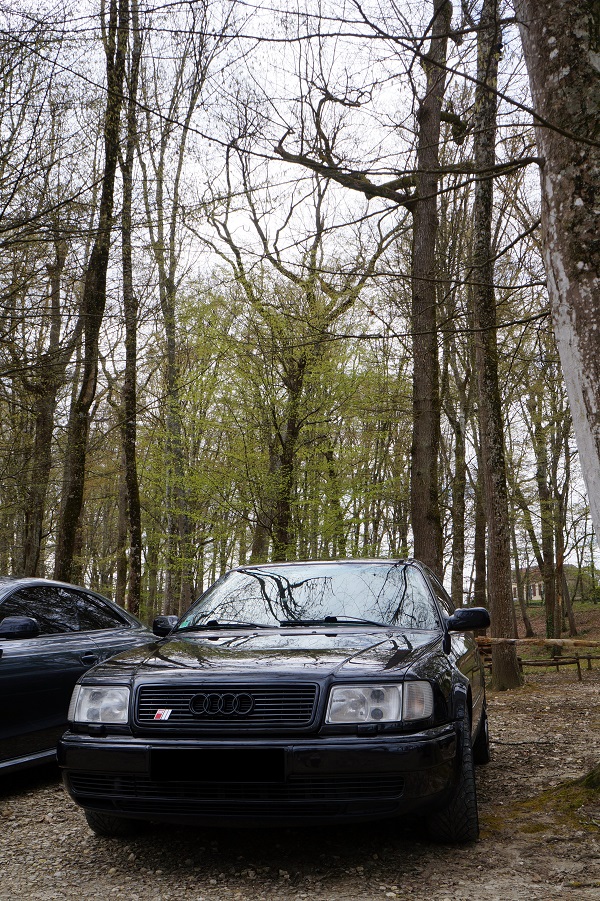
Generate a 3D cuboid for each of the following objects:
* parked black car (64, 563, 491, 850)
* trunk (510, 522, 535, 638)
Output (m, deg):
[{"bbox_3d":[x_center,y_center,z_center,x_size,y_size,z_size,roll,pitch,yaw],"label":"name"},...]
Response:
[{"bbox_3d":[0.228,1.386,5.703,1.850,1.430,4.780,-4,-13,12],"label":"parked black car"},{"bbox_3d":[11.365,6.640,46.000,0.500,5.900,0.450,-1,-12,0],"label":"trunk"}]

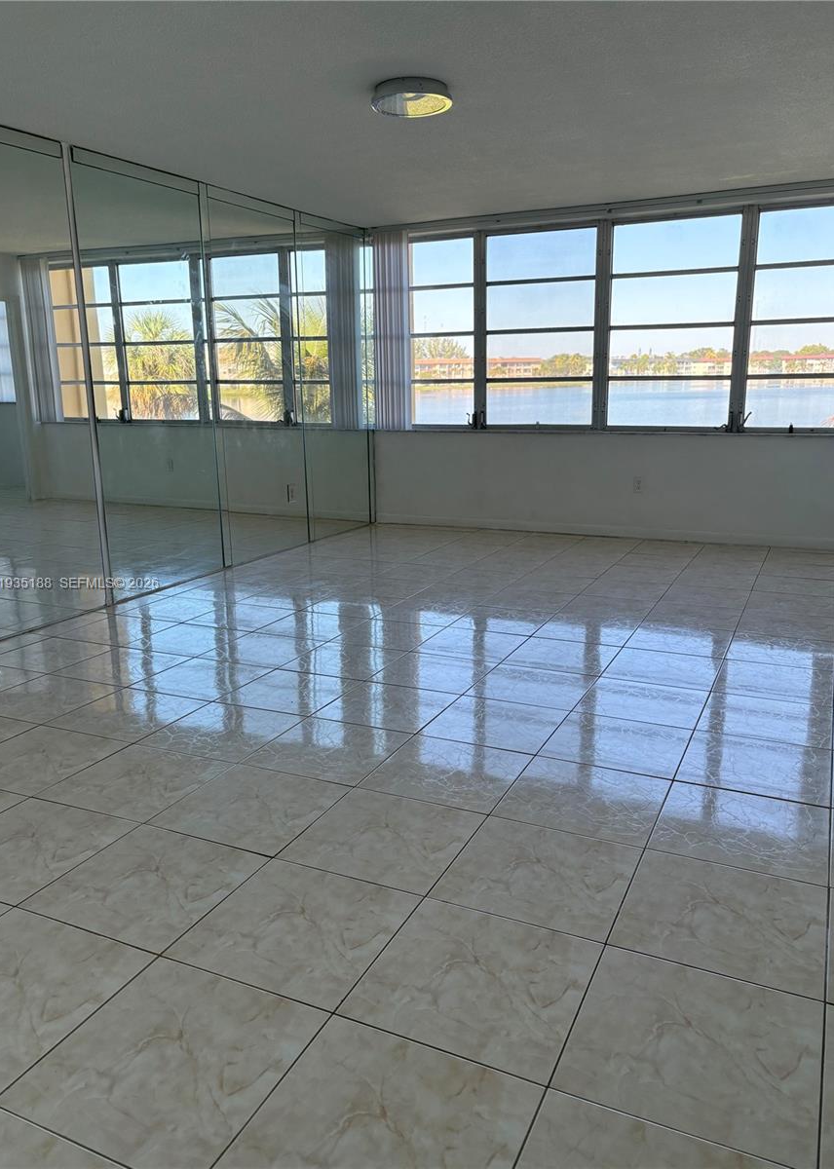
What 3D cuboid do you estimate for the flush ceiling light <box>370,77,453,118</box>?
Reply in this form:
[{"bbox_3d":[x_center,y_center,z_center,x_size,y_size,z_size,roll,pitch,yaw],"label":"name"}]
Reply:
[{"bbox_3d":[-0.022,-2.072,3.740,0.347,0.065,0.347,-1,13,0],"label":"flush ceiling light"}]

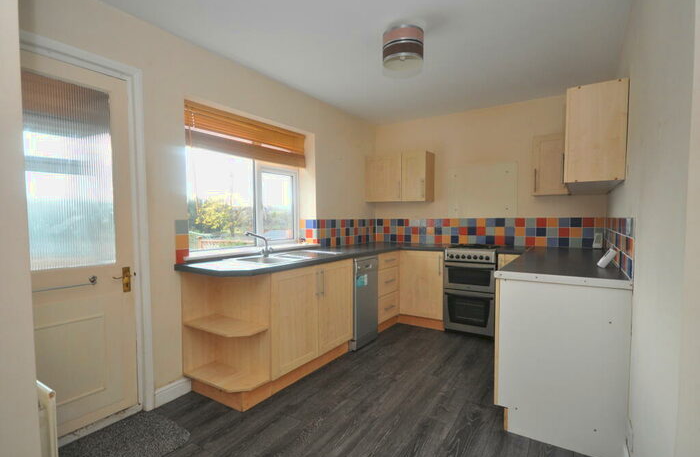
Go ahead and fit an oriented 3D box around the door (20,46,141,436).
[{"bbox_3d":[-1.595,0.115,1.876,0.055,2.027,0.790,1,2,33],"label":"door"}]

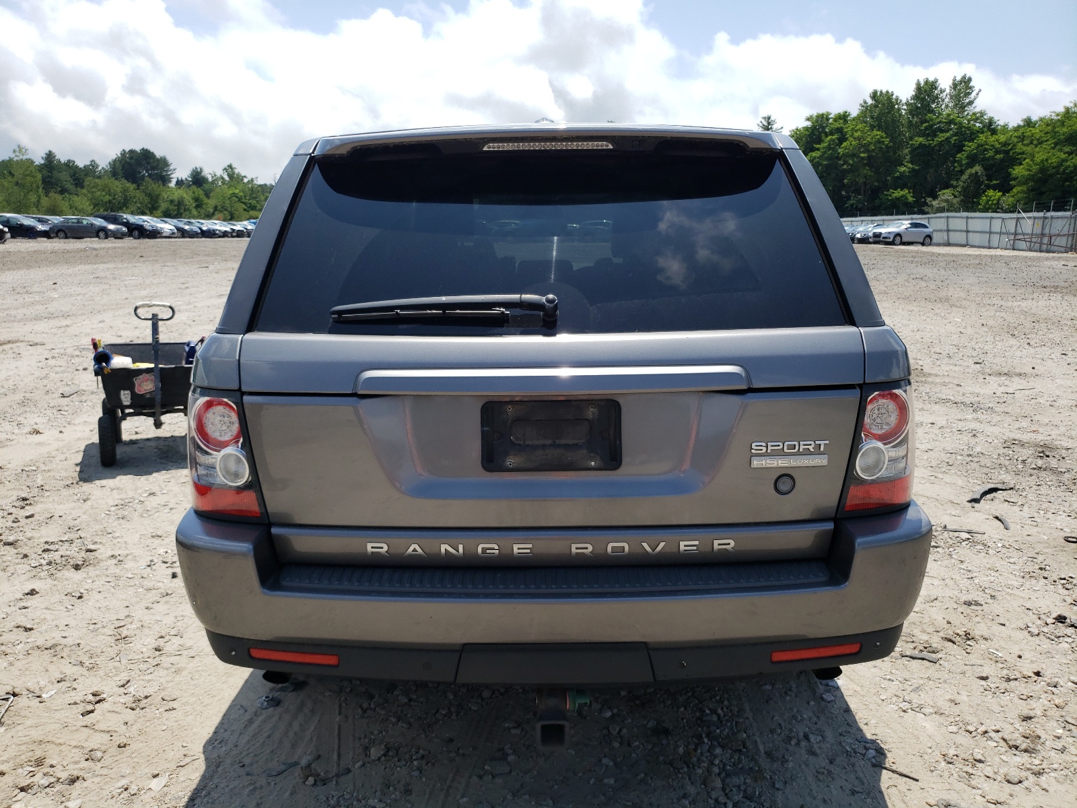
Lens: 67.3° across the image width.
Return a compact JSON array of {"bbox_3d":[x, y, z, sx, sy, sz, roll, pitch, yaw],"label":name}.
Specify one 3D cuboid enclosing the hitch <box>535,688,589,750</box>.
[{"bbox_3d":[0.052,0.662,1.815,0.115,0.130,0.190,0,13,0],"label":"hitch"}]

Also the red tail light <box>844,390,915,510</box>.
[{"bbox_3d":[0.810,0.100,1.971,0.235,0.320,0.200,-1,13,-4],"label":"red tail light"}]

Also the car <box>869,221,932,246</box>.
[{"bbox_3d":[25.300,-11.836,56.172,4.630,1.650,1.890,-6,14,-25],"label":"car"}]

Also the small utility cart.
[{"bbox_3d":[-2.560,-0.199,5.555,0.740,1.020,1.120,-4,14,-19],"label":"small utility cart"}]

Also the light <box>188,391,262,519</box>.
[{"bbox_3d":[-0.735,0.095,1.867,0.260,0.300,0.230,0,13,0],"label":"light"}]

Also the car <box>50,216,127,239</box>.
[{"bbox_3d":[-31.100,-12.174,55.891,4.800,1.470,1.820,0,13,0],"label":"car"}]

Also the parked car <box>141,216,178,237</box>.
[{"bbox_3d":[-29.000,-13.012,59.600,4.500,1.510,1.770,1,13,5],"label":"parked car"}]

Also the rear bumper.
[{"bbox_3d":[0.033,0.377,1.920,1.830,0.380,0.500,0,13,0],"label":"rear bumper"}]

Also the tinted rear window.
[{"bbox_3d":[0.030,-0.381,1.851,1.320,0.450,0.090,0,-15,0],"label":"tinted rear window"}]

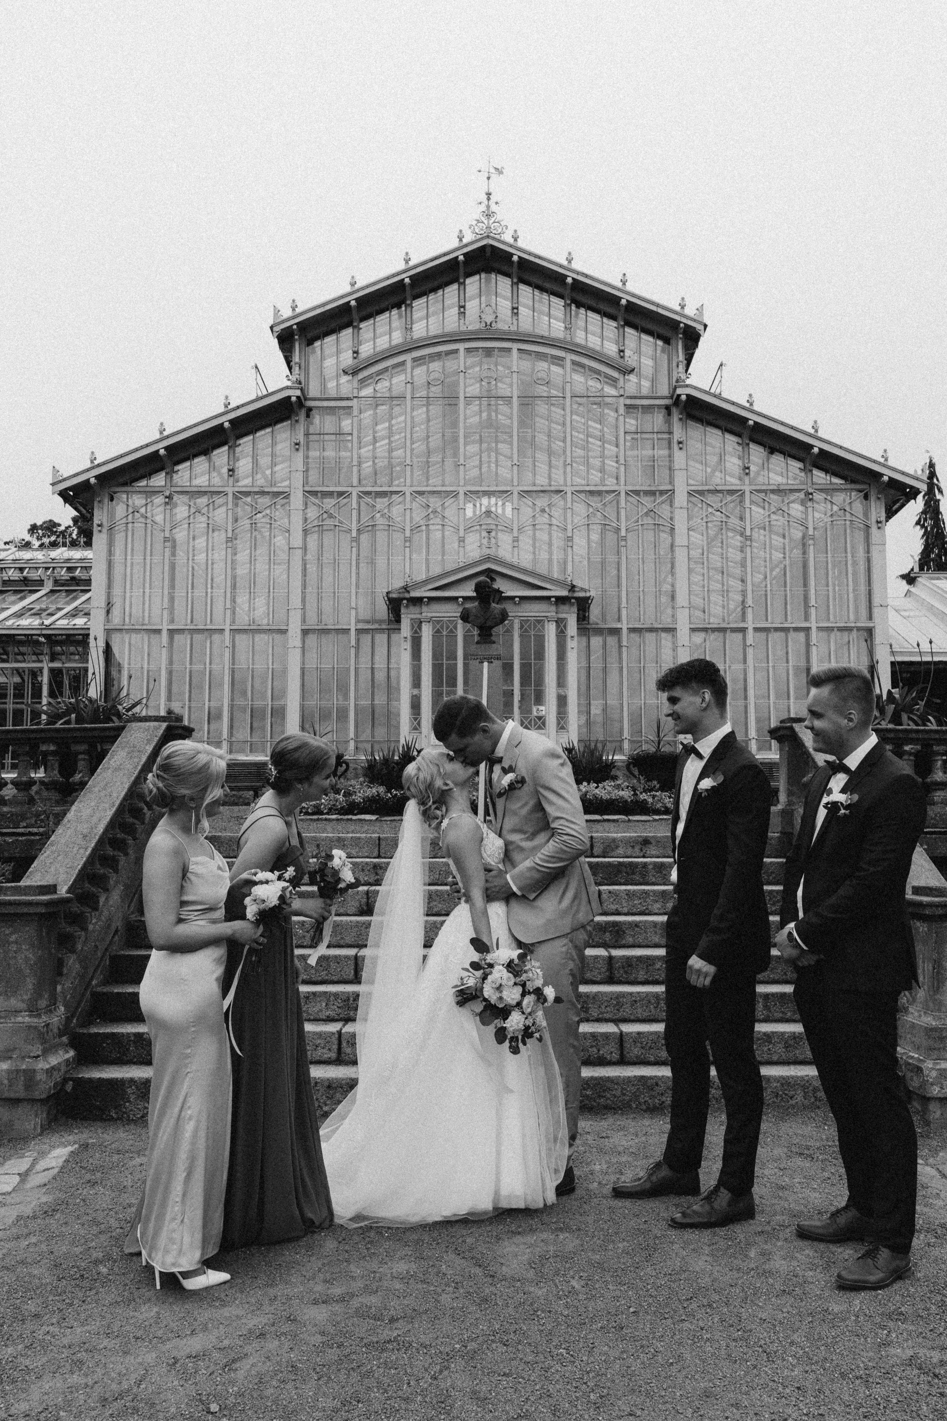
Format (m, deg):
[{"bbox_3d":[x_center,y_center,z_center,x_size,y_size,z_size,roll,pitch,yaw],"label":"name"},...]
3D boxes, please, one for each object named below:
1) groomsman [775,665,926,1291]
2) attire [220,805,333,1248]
[{"bbox_3d":[1.164,0.751,4.241,0.440,1.798,0.550,3,-7,-24],"label":"groomsman"},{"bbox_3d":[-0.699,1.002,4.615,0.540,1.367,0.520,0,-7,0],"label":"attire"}]

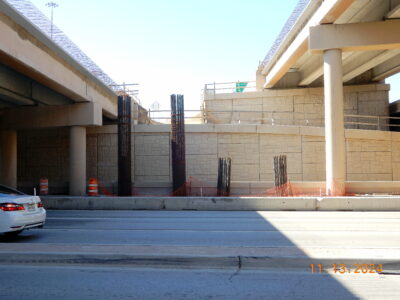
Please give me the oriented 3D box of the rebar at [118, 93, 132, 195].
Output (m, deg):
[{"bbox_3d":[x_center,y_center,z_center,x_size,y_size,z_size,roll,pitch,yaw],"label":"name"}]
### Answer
[{"bbox_3d":[-4.137,-0.222,28.800,0.740,5.680,0.740,0,-2,0],"label":"rebar"}]

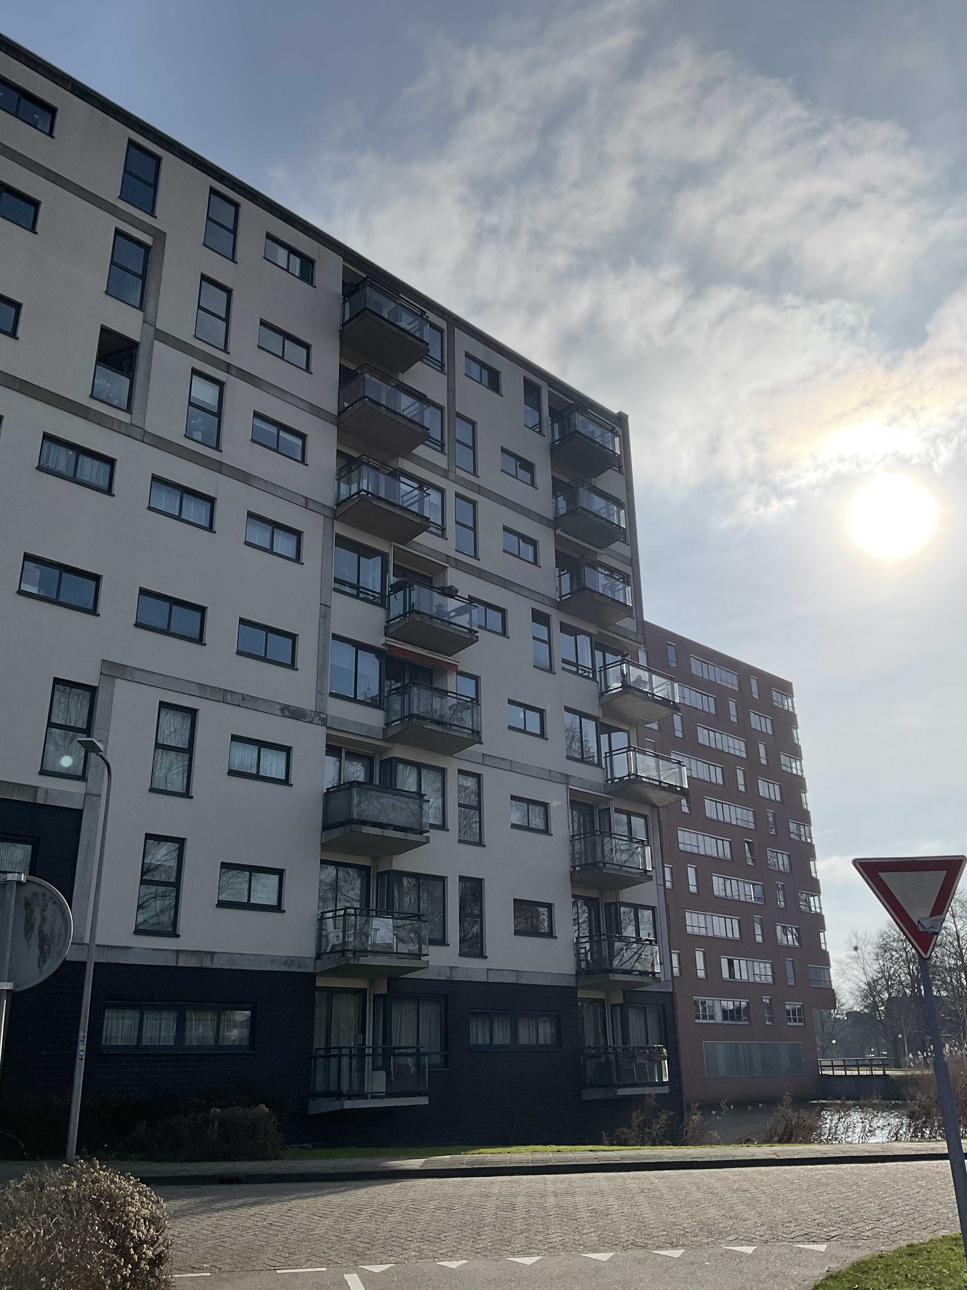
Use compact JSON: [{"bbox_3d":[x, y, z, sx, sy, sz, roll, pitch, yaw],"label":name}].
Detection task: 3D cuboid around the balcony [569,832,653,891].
[{"bbox_3d":[3.572,6.037,30.175,1.093,1.298,2.246,-21,-29,41],"label":"balcony"}]

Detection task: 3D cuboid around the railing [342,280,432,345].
[{"bbox_3d":[-2.642,-8.804,29.351,1.050,1.010,2.220,-20,-28,41],"label":"railing"}]

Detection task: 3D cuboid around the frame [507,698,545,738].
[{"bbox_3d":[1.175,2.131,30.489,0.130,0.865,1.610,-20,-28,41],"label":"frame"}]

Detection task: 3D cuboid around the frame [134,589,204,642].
[{"bbox_3d":[-6.997,-0.614,24.229,0.140,0.937,1.720,-20,-28,41],"label":"frame"}]

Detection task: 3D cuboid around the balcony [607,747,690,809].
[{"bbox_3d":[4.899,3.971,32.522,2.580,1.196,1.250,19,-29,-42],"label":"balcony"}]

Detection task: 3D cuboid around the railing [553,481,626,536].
[{"bbox_3d":[3.383,-4.218,34.061,1.030,1.000,2.220,-20,-28,41],"label":"railing"}]

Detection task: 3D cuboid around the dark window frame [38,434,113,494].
[{"bbox_3d":[-8.844,-3.899,23.552,0.140,0.917,1.720,-20,-28,41],"label":"dark window frame"}]

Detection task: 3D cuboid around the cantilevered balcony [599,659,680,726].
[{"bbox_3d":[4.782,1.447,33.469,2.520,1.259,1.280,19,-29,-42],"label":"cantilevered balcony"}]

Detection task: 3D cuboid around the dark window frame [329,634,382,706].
[{"bbox_3d":[-3.045,0.668,25.827,1.571,1.552,0.130,19,-29,-41],"label":"dark window frame"}]

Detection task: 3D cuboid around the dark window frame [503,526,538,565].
[{"bbox_3d":[1.119,-2.914,32.205,0.130,0.879,1.560,-21,-29,41],"label":"dark window frame"}]

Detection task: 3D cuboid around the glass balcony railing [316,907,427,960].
[{"bbox_3d":[-2.508,6.778,25.100,1.102,1.051,2.451,-20,-28,41],"label":"glass balcony railing"}]

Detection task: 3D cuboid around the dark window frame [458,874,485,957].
[{"bbox_3d":[-0.291,6.701,26.599,0.130,1.877,0.886,-21,-29,41],"label":"dark window frame"}]

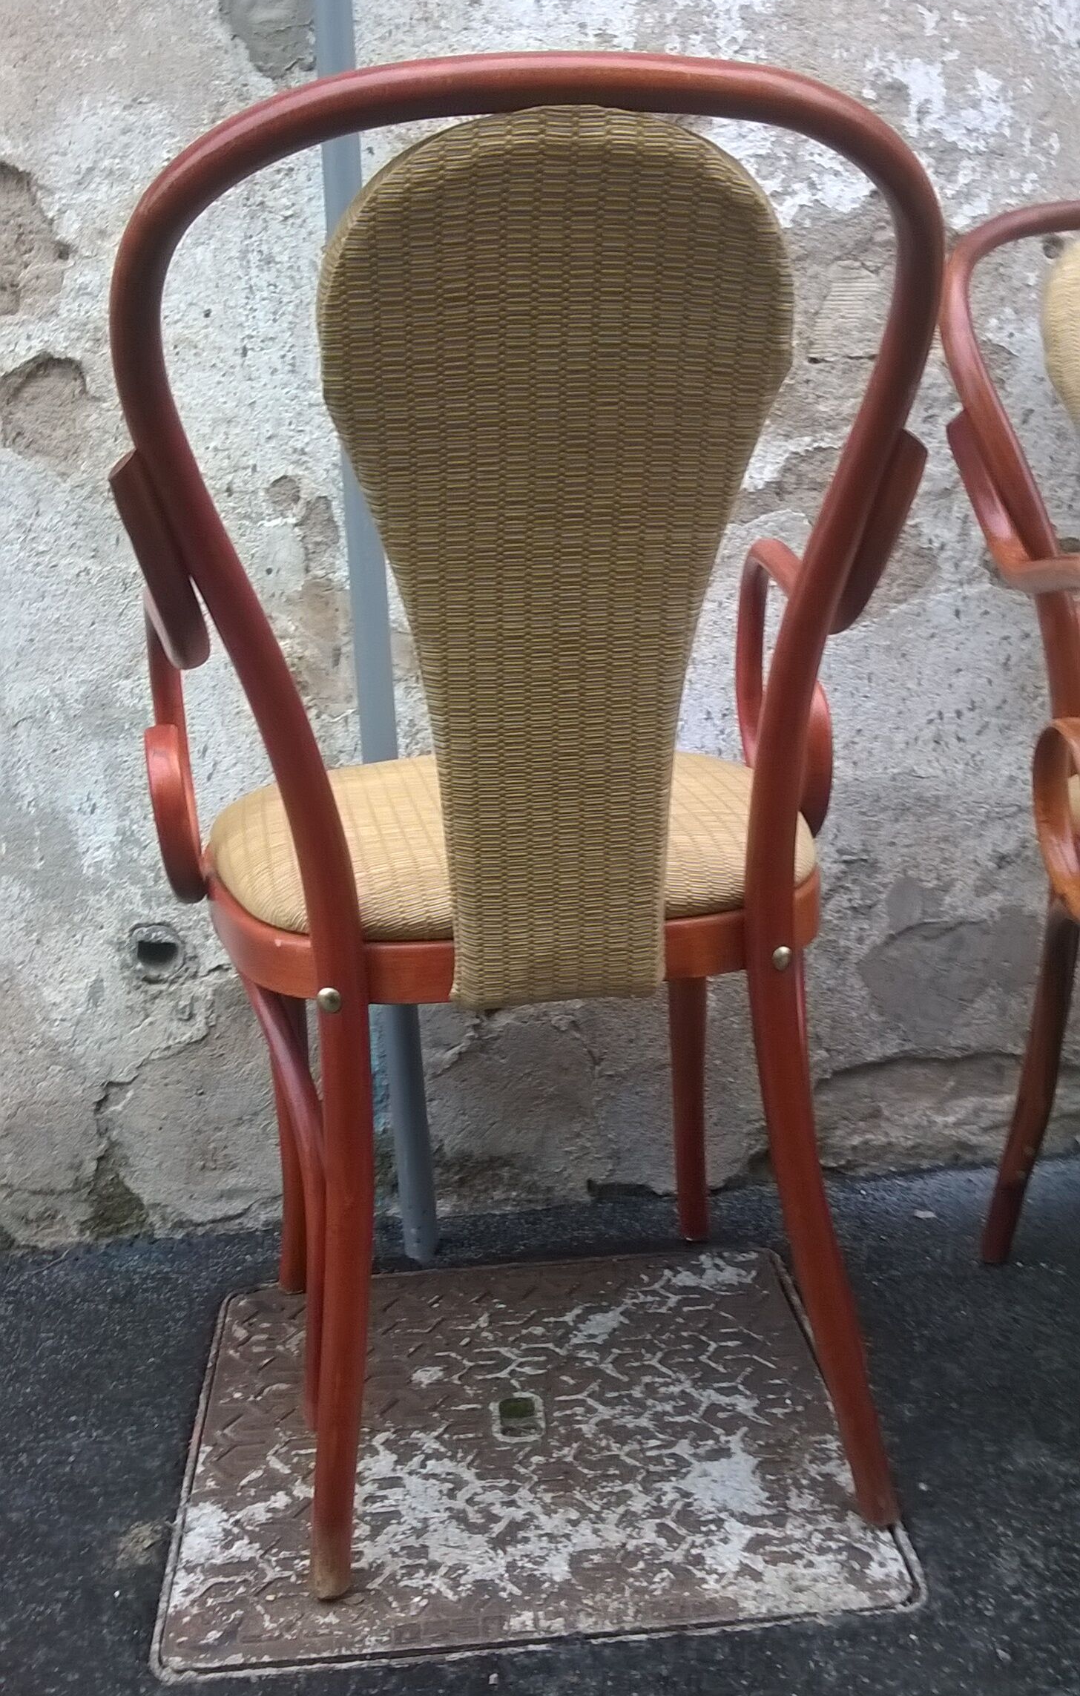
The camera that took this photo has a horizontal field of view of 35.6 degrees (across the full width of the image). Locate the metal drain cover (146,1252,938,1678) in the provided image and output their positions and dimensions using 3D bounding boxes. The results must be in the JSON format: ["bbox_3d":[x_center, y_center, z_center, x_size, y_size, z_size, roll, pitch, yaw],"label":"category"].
[{"bbox_3d":[-0.015,0.465,1.332,0.510,0.022,0.459,-4,17,-3],"label":"metal drain cover"}]

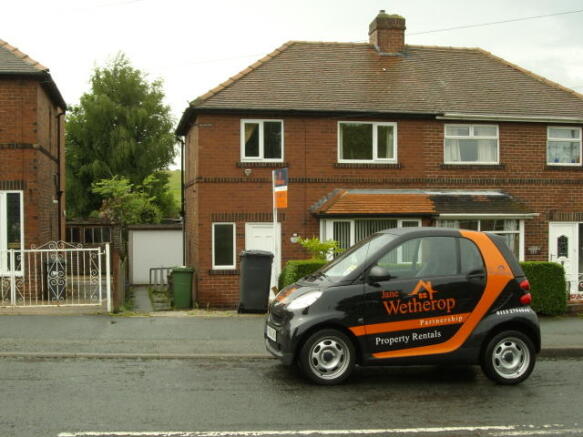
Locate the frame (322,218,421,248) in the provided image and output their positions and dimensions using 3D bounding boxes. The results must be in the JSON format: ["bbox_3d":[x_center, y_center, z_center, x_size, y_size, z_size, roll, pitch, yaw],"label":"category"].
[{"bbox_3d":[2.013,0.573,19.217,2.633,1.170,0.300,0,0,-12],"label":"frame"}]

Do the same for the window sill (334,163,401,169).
[{"bbox_3d":[1.976,-1.344,19.651,1.795,0.121,0.150,0,0,-12],"label":"window sill"}]

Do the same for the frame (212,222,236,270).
[{"bbox_3d":[-1.651,0.680,18.554,0.579,1.155,0.100,0,0,-12],"label":"frame"}]

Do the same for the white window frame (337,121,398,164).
[{"bbox_3d":[1.981,-1.962,19.711,1.627,1.085,0.100,0,0,-12],"label":"white window frame"}]

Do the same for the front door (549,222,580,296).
[{"bbox_3d":[7.494,1.135,20.892,0.929,2.049,0.100,0,0,-12],"label":"front door"}]

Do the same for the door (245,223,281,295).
[{"bbox_3d":[-0.704,1.104,18.791,0.889,1.996,0.100,0,0,-12],"label":"door"}]

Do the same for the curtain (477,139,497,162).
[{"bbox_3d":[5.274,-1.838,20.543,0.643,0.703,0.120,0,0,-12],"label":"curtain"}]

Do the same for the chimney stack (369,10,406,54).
[{"bbox_3d":[2.717,-5.222,21.599,0.842,1.213,0.750,0,0,-12],"label":"chimney stack"}]

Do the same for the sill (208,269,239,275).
[{"bbox_3d":[-1.646,1.306,18.504,0.750,0.122,0.160,0,0,-12],"label":"sill"}]

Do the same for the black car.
[{"bbox_3d":[1.080,0.863,8.100,2.695,1.530,1.570,2,0,-12],"label":"black car"}]

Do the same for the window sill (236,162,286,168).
[{"bbox_3d":[-0.744,-1.326,19.072,1.310,0.125,0.150,0,0,-12],"label":"window sill"}]

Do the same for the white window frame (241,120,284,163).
[{"bbox_3d":[-0.735,-1.952,19.133,1.104,1.083,0.100,0,0,-12],"label":"white window frame"}]

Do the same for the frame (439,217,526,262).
[{"bbox_3d":[4.816,0.597,19.326,2.438,1.246,0.120,0,0,-12],"label":"frame"}]

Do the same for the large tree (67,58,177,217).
[{"bbox_3d":[-7.945,-2.584,35.000,5.174,10.168,5.174,0,0,-12],"label":"large tree"}]

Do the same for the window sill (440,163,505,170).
[{"bbox_3d":[4.730,-1.350,19.890,1.810,0.123,0.160,0,0,-12],"label":"window sill"}]

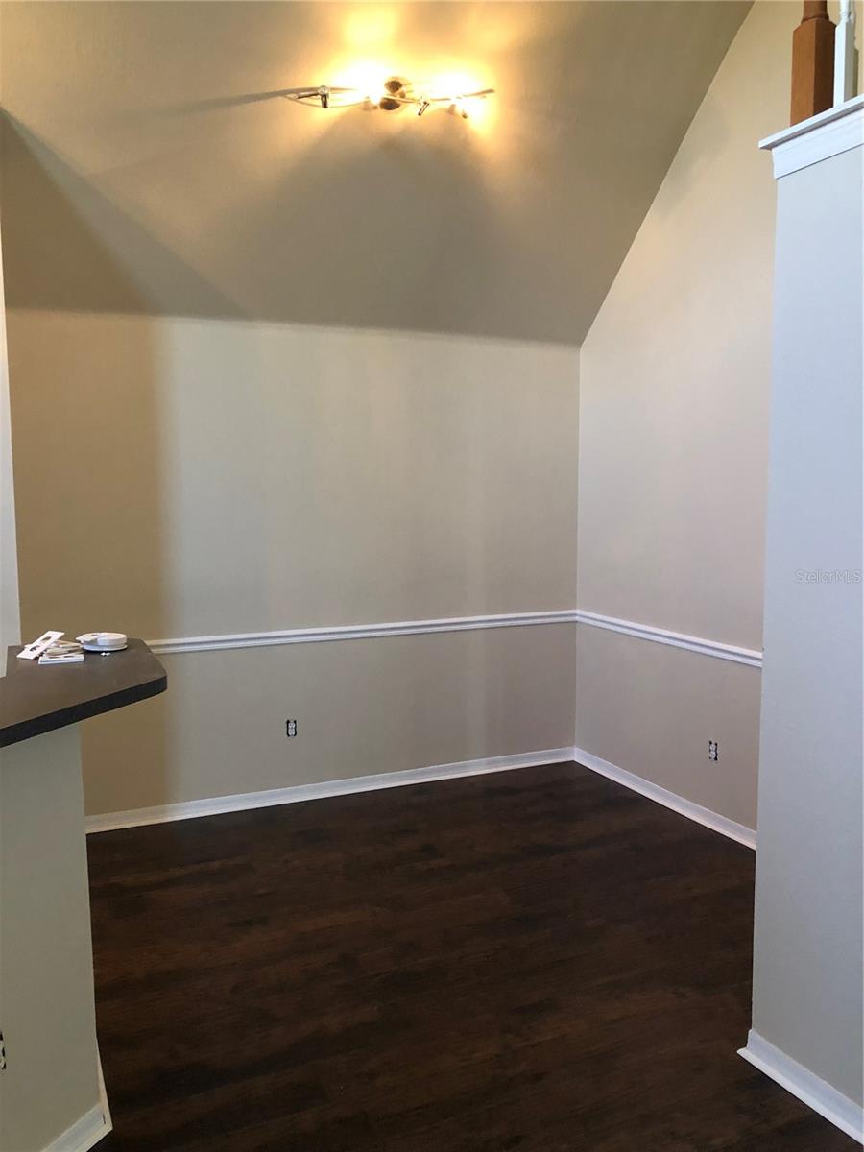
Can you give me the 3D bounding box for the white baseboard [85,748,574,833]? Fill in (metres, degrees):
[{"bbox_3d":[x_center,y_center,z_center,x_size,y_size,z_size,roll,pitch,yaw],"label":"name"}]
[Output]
[{"bbox_3d":[-0.441,1.130,5.012,2.858,0.082,0.024,-3,6,-24],"label":"white baseboard"}]

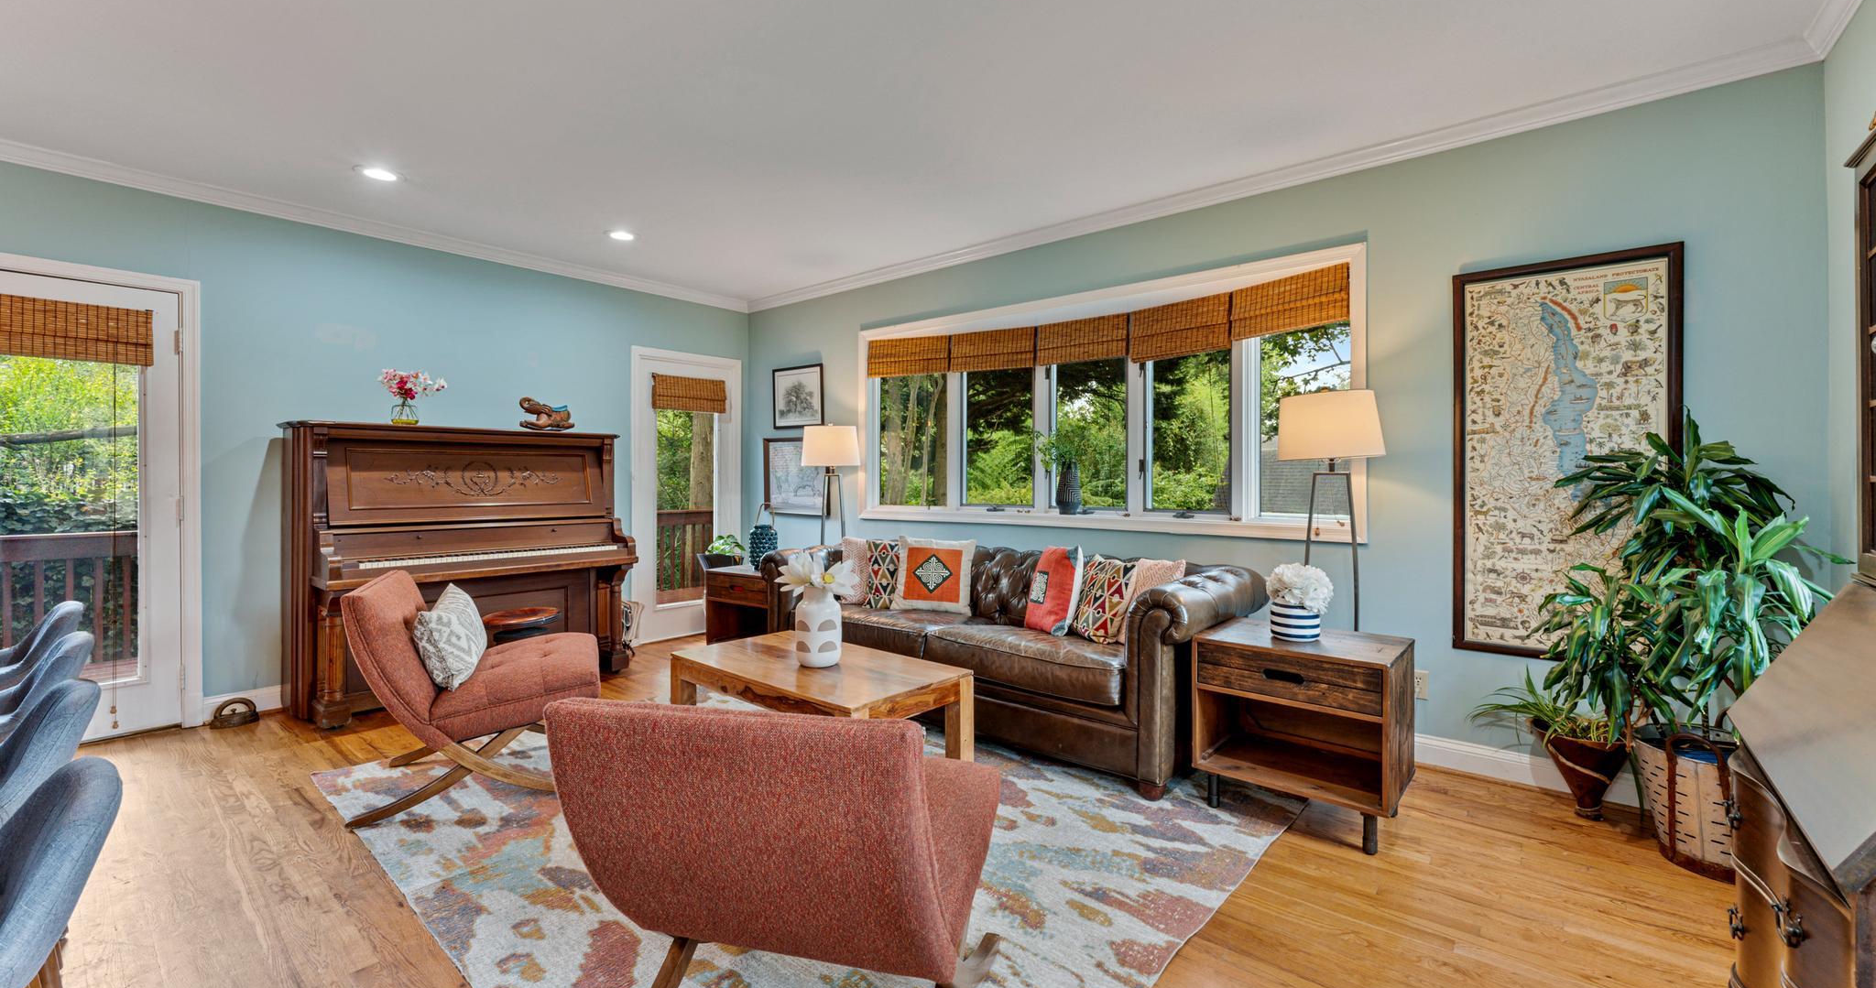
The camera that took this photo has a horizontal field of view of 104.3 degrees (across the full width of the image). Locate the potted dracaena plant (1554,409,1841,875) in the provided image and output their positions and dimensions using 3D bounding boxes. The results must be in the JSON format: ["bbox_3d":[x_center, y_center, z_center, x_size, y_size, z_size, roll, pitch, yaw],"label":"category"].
[{"bbox_3d":[2.261,0.429,2.210,0.620,1.380,0.600,1,2,40],"label":"potted dracaena plant"}]

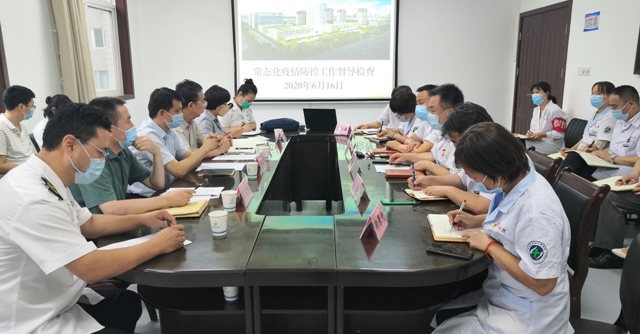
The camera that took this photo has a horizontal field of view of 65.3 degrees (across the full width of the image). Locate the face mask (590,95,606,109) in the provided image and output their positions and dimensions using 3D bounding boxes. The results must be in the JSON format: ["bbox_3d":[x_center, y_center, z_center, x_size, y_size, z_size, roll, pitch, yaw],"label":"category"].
[{"bbox_3d":[2.260,-0.522,4.050,0.080,0.110,0.135,-5,13,-20],"label":"face mask"}]

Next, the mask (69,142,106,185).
[{"bbox_3d":[-0.758,-0.002,1.620,0.110,0.115,0.135,25,2,-21],"label":"mask"}]

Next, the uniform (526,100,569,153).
[{"bbox_3d":[2.178,-0.351,4.800,0.390,0.560,0.410,-6,13,-23],"label":"uniform"}]

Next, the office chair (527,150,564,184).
[{"bbox_3d":[0.993,0.378,2.901,0.560,0.950,0.450,-1,12,-1],"label":"office chair"}]

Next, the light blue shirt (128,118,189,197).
[{"bbox_3d":[-1.049,-0.011,3.286,0.390,0.570,0.480,3,13,16],"label":"light blue shirt"}]

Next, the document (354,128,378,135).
[{"bbox_3d":[0.466,-0.337,4.848,0.200,0.020,0.260,8,15,37],"label":"document"}]

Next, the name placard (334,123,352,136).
[{"bbox_3d":[0.222,-0.351,4.765,0.180,0.095,0.085,7,14,30],"label":"name placard"}]

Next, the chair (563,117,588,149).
[{"bbox_3d":[2.194,0.018,4.658,0.580,0.890,0.500,-4,13,-14],"label":"chair"}]

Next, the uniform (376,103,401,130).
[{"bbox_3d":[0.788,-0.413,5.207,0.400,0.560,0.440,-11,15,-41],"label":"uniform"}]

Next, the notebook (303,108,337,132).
[{"bbox_3d":[0.031,-0.475,5.043,0.325,0.225,0.260,3,13,16],"label":"notebook"}]

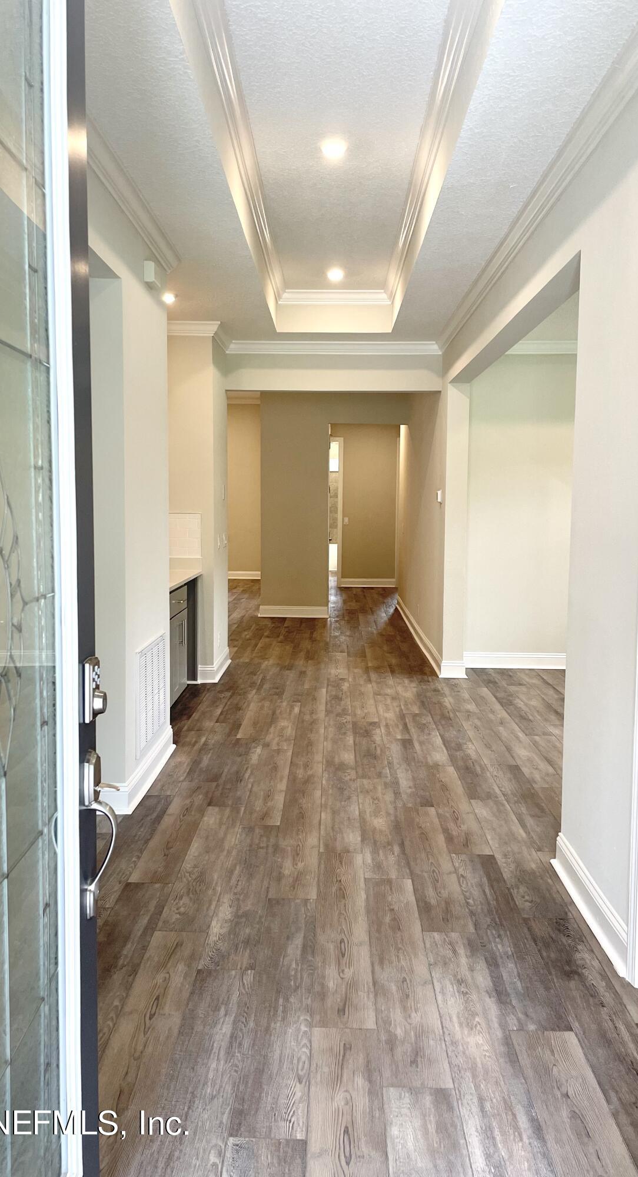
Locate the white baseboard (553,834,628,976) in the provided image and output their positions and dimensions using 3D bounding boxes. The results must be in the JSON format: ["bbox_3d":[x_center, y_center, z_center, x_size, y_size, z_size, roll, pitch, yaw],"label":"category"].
[{"bbox_3d":[0.949,1.085,3.125,0.035,0.135,0.900,1,6,1],"label":"white baseboard"}]

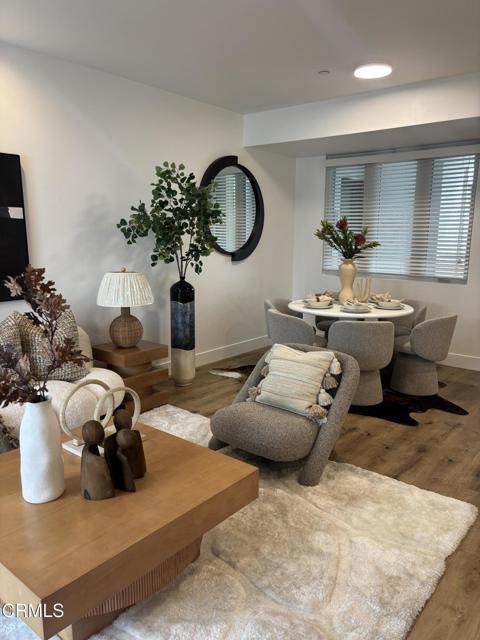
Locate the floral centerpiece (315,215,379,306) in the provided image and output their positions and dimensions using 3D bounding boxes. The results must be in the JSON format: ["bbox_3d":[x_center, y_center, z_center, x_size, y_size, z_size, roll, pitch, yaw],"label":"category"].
[{"bbox_3d":[1.051,-0.573,4.682,0.620,0.860,0.520,3,10,13],"label":"floral centerpiece"}]

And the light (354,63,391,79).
[{"bbox_3d":[1.076,-1.994,3.876,0.280,0.030,0.280,9,14,39],"label":"light"}]

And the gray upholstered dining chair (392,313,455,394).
[{"bbox_3d":[1.695,0.293,4.534,0.575,0.745,0.565,7,13,33],"label":"gray upholstered dining chair"}]

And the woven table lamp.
[{"bbox_3d":[-0.948,-0.101,3.946,0.472,0.655,0.472,0,11,0],"label":"woven table lamp"}]

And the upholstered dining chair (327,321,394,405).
[{"bbox_3d":[1.069,0.337,4.272,0.565,0.745,0.575,3,11,13],"label":"upholstered dining chair"}]

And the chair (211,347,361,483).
[{"bbox_3d":[0.264,0.558,3.112,0.820,0.680,0.820,9,13,39],"label":"chair"}]

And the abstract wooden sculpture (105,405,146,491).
[{"bbox_3d":[-0.463,0.537,2.008,0.165,0.285,0.170,9,14,39],"label":"abstract wooden sculpture"}]

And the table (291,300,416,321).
[{"bbox_3d":[1.068,0.230,4.768,1.200,0.750,1.200,9,13,39],"label":"table"}]

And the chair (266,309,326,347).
[{"bbox_3d":[0.534,0.275,4.521,0.560,0.740,0.560,-4,11,-25],"label":"chair"}]

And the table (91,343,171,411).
[{"bbox_3d":[-0.919,0.466,4.082,0.440,0.495,0.440,9,13,39],"label":"table"}]

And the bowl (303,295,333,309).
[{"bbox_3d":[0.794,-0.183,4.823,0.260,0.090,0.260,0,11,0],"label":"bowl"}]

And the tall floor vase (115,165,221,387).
[{"bbox_3d":[-0.583,-0.377,4.395,0.700,2.050,0.860,9,13,39],"label":"tall floor vase"}]

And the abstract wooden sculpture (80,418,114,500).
[{"bbox_3d":[-0.548,0.533,1.861,0.130,0.310,0.085,0,10,0],"label":"abstract wooden sculpture"}]

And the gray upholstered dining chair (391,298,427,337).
[{"bbox_3d":[1.602,0.194,5.016,0.560,0.740,0.560,-4,11,-25],"label":"gray upholstered dining chair"}]

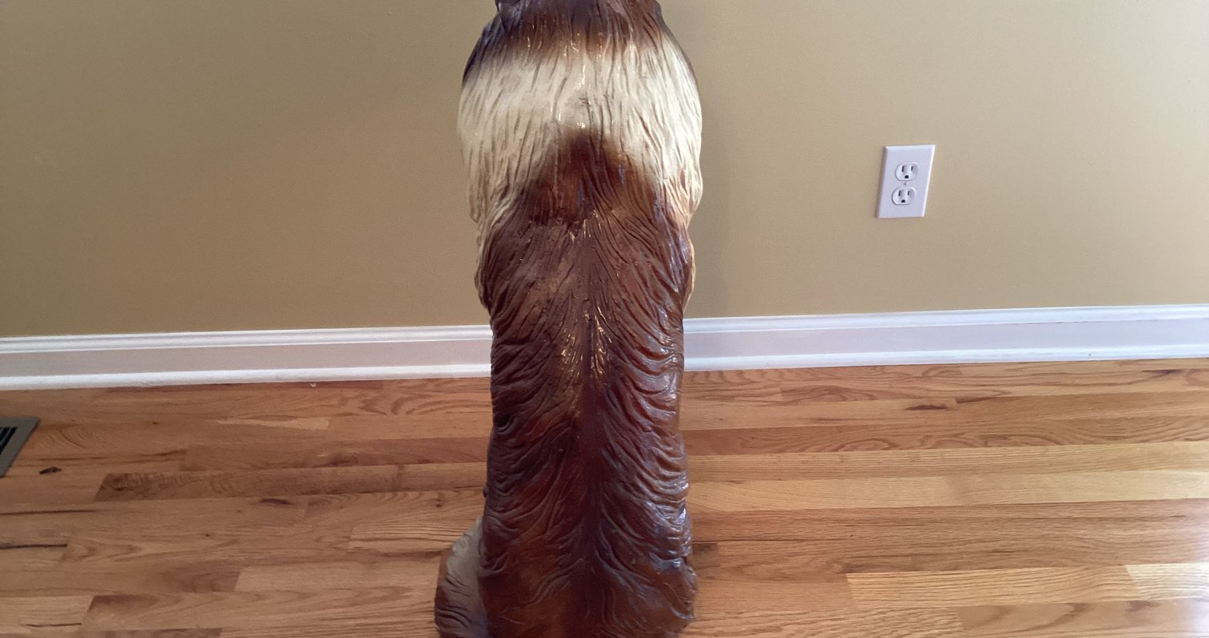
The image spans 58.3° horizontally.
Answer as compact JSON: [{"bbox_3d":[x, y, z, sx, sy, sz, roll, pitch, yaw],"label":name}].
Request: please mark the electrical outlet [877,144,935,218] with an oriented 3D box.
[{"bbox_3d":[0.434,-0.195,1.560,0.070,0.115,0.008,-2,34,-1],"label":"electrical outlet"}]

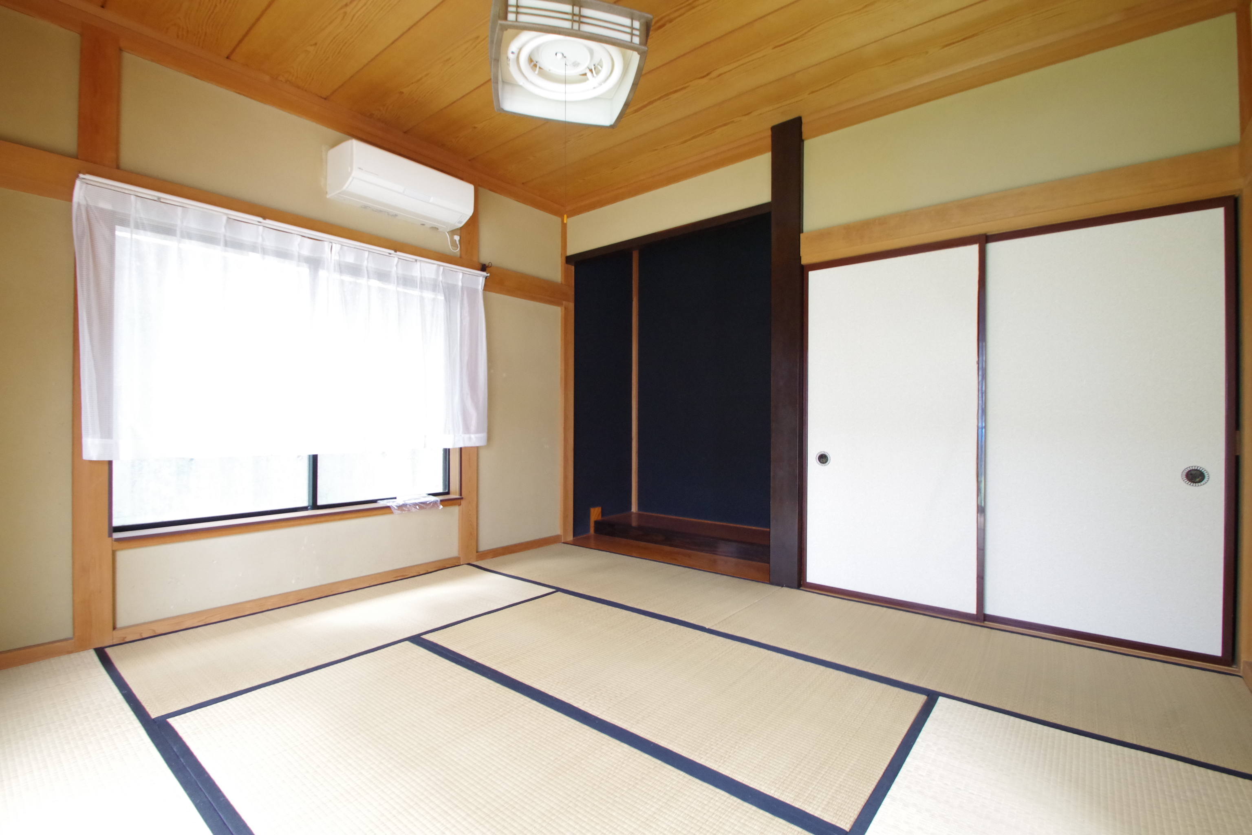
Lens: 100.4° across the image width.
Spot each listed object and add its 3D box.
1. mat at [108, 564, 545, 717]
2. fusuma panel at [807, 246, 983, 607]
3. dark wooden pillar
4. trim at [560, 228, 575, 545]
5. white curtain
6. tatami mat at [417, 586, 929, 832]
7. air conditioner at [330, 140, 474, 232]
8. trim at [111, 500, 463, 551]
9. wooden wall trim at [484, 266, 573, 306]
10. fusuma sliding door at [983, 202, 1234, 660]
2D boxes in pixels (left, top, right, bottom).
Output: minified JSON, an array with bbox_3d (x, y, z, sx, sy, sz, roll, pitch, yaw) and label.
[{"bbox_3d":[-1.290,0.999,2.573,0.853,0.050,1.704,0,0,40],"label":"mat"},{"bbox_3d":[1.383,0.056,2.764,0.853,1.850,0.025,0,0,35],"label":"fusuma panel"},{"bbox_3d":[0.964,-0.369,3.094,0.175,2.698,0.125,0,0,35],"label":"dark wooden pillar"},{"bbox_3d":[-0.482,-0.284,4.137,0.090,2.517,0.112,0,0,43],"label":"trim"},{"bbox_3d":[-1.567,-0.390,2.778,0.100,1.142,1.881,0,0,43],"label":"white curtain"},{"bbox_3d":[0.073,1.003,2.079,1.810,0.050,0.814,0,0,39],"label":"tatami mat"},{"bbox_3d":[-1.279,-1.328,3.049,0.230,0.266,0.749,0,0,43],"label":"air conditioner"},{"bbox_3d":[-1.655,0.548,2.849,0.080,0.049,1.652,0,0,43],"label":"trim"},{"bbox_3d":[-0.702,-0.943,3.837,0.040,0.174,0.808,0,0,43],"label":"wooden wall trim"},{"bbox_3d":[2.073,0.059,2.324,0.848,1.850,0.025,0,0,35],"label":"fusuma sliding door"}]

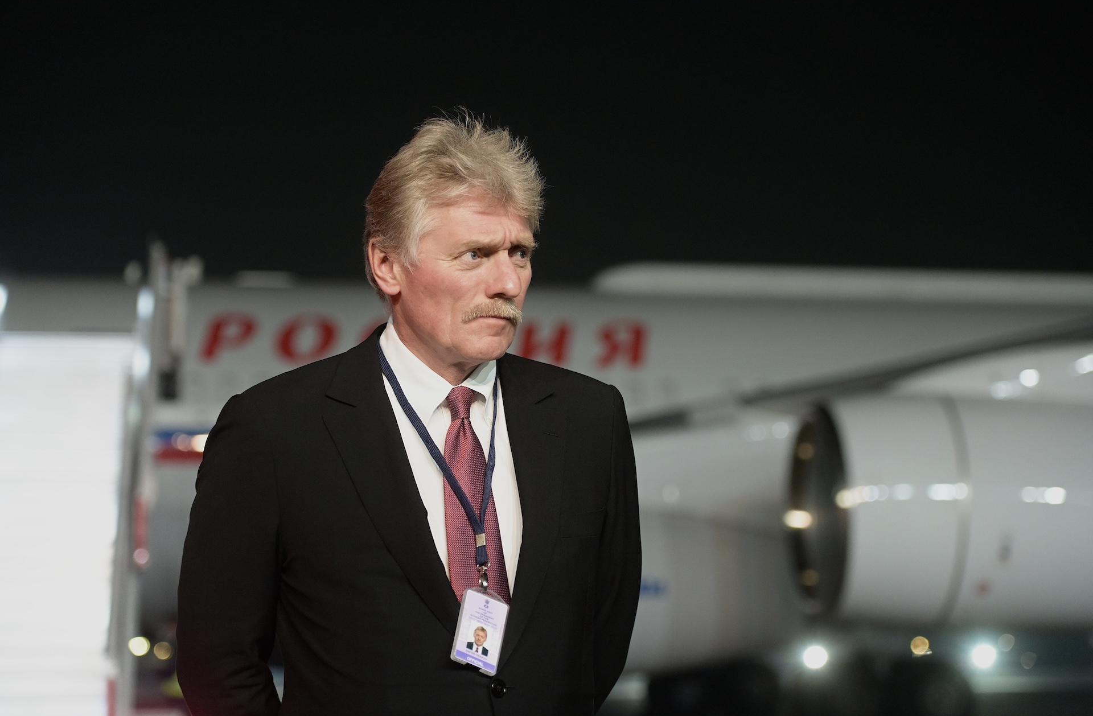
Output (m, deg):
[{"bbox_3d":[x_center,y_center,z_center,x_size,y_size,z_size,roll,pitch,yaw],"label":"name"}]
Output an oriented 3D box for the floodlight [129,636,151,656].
[{"bbox_3d":[-8.033,5.690,42.000,0.400,0.400,0.280,1,-8,-8],"label":"floodlight"}]

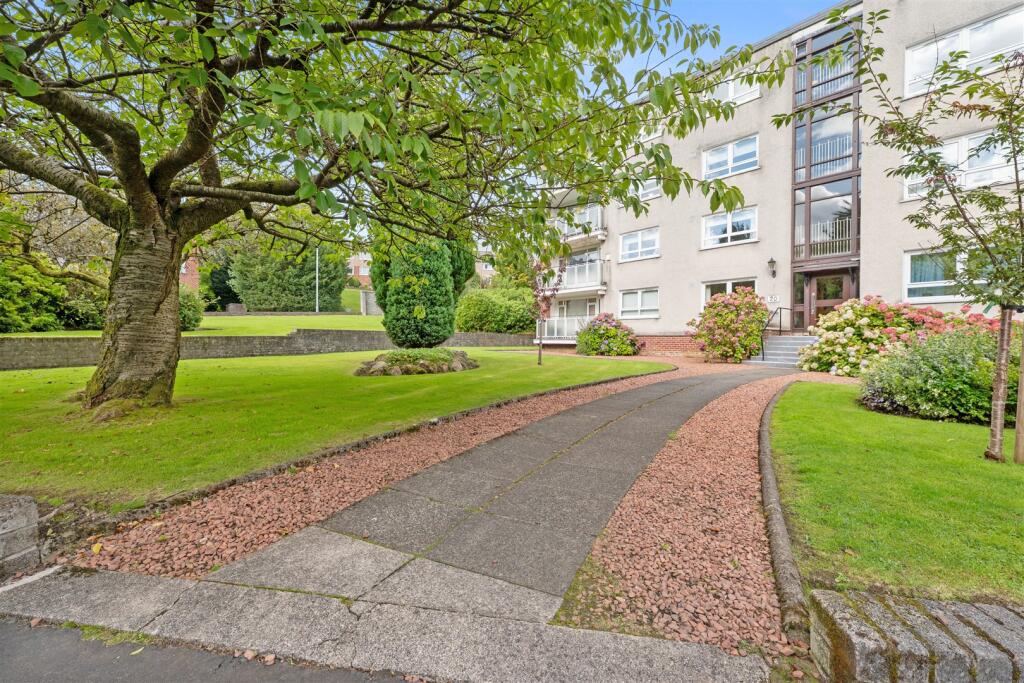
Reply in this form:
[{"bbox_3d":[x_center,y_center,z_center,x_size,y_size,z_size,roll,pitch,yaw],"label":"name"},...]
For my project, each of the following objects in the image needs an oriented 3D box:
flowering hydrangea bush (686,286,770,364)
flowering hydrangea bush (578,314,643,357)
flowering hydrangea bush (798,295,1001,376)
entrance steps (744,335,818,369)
[{"bbox_3d":[7.663,-0.570,14.066,2.100,2.540,2.400,1,0,-44],"label":"flowering hydrangea bush"},{"bbox_3d":[4.426,-0.340,17.898,2.300,1.880,2.750,1,0,-44],"label":"flowering hydrangea bush"},{"bbox_3d":[9.116,-0.125,9.559,2.250,1.890,3.500,1,0,-44],"label":"flowering hydrangea bush"},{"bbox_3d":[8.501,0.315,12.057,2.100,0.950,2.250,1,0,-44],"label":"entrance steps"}]

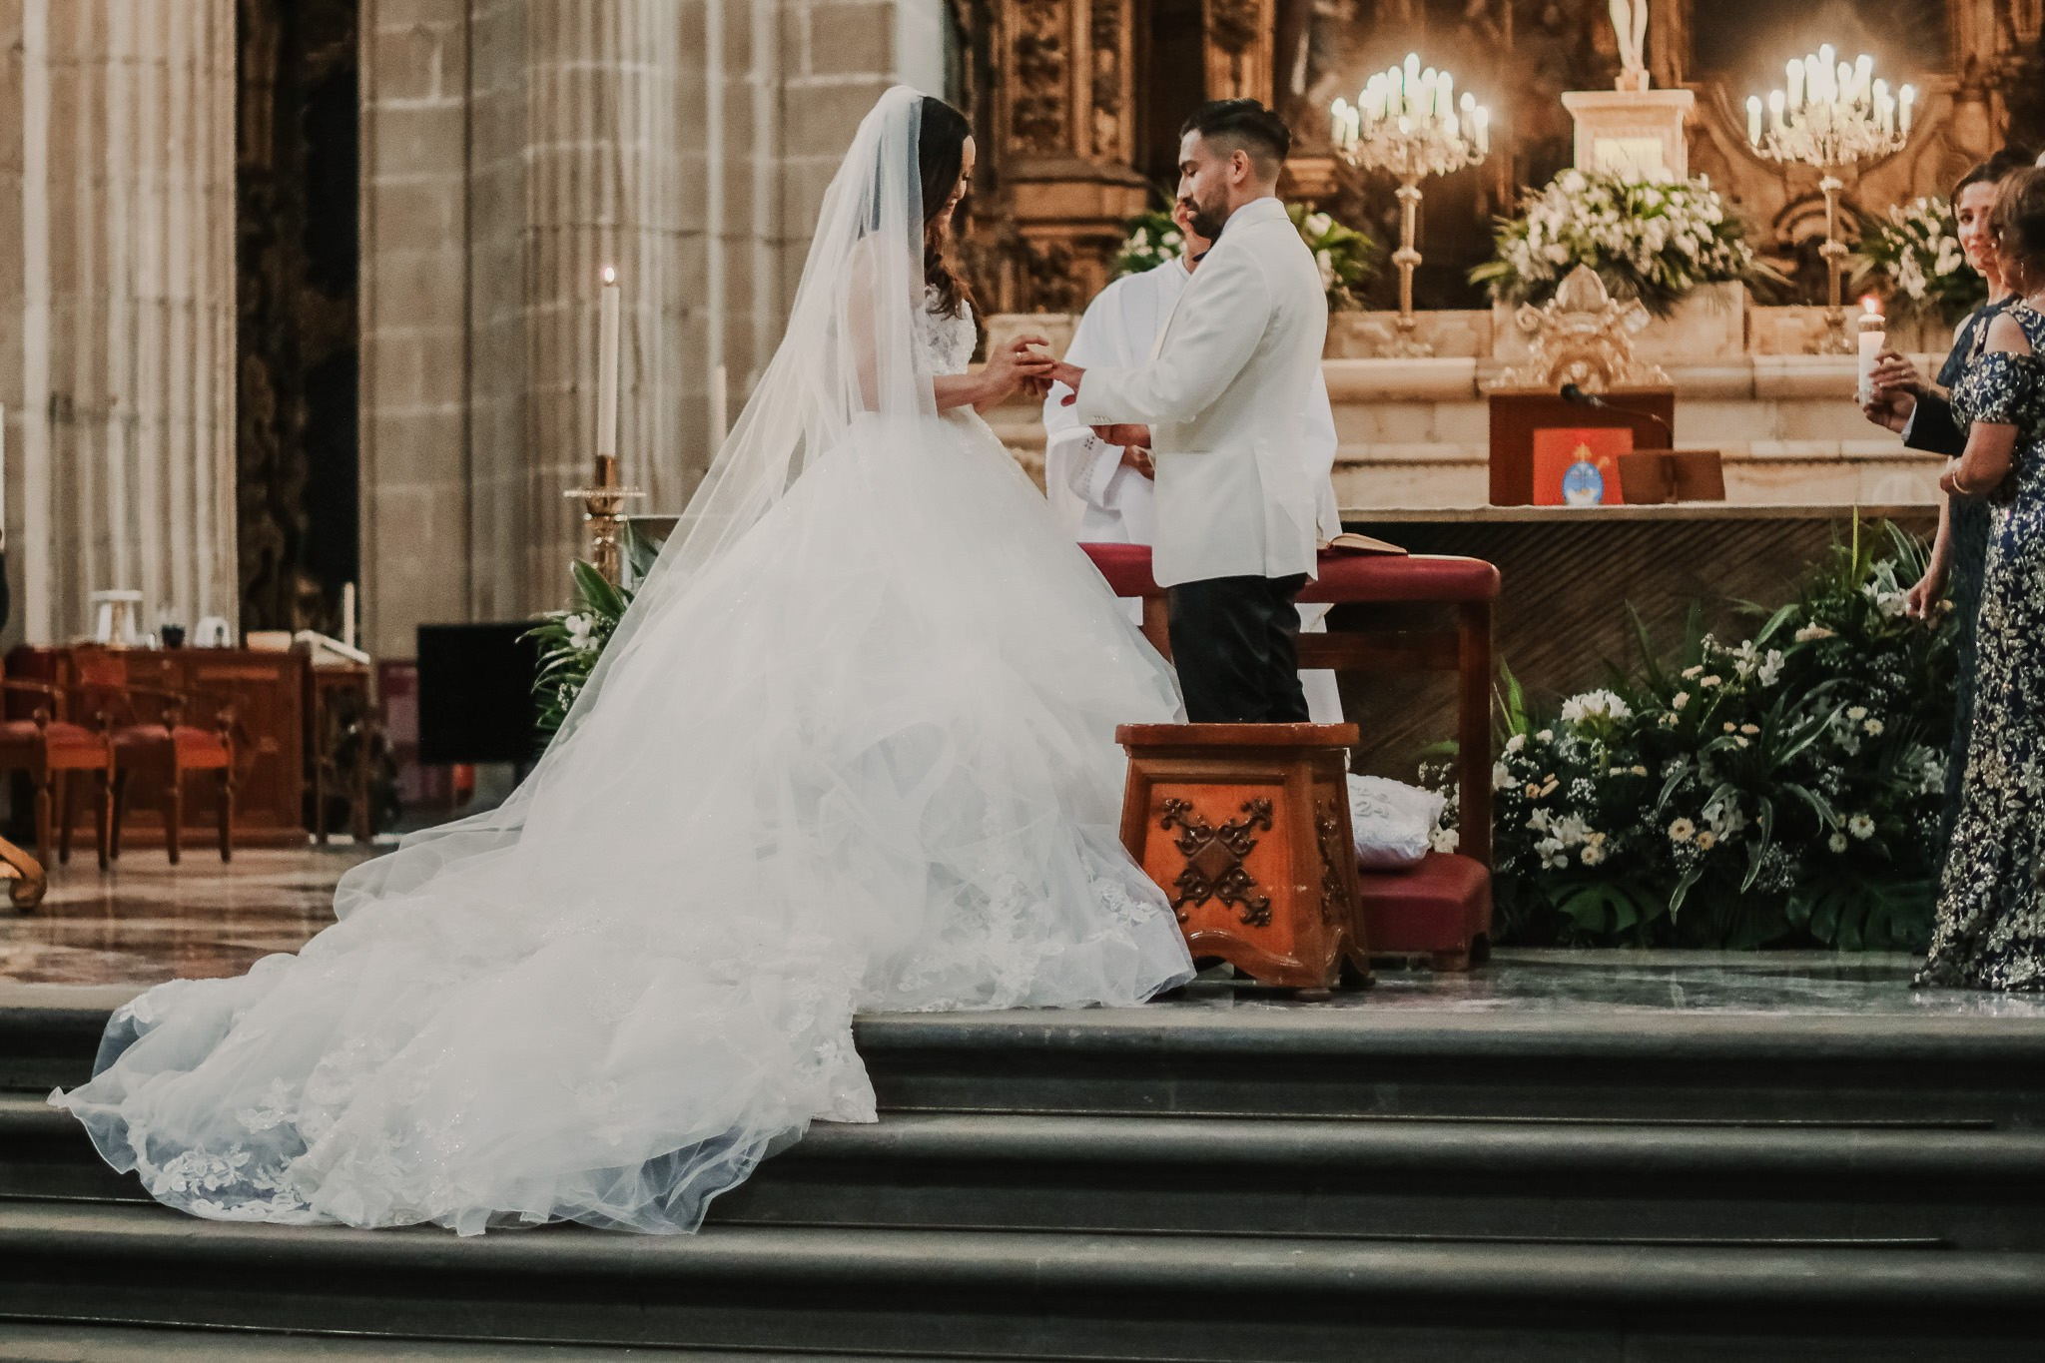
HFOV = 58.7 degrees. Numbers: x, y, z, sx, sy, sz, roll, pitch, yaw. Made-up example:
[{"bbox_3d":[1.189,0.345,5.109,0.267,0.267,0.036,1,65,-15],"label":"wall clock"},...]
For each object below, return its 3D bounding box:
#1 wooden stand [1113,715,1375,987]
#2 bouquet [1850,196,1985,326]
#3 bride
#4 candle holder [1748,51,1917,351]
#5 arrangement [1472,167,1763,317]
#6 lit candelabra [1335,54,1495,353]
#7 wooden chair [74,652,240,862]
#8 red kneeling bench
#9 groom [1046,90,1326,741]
[{"bbox_3d":[0.425,0.330,3.480,0.430,0.495,0.370,0,-1,24],"label":"wooden stand"},{"bbox_3d":[3.984,-1.781,7.689,0.900,0.580,0.550,0,-1,4],"label":"bouquet"},{"bbox_3d":[-0.650,-0.162,3.383,1.900,2.000,1.350,0,-1,-4],"label":"bride"},{"bbox_3d":[3.438,-2.040,7.710,0.700,1.300,0.700,0,-1,4],"label":"candle holder"},{"bbox_3d":[2.554,-1.883,7.790,1.220,0.660,0.600,0,-1,4],"label":"arrangement"},{"bbox_3d":[1.670,-2.041,7.790,0.680,1.290,0.680,0,-1,4],"label":"lit candelabra"},{"bbox_3d":[-3.106,0.258,6.497,0.470,0.780,0.480,0,-1,15],"label":"wooden chair"},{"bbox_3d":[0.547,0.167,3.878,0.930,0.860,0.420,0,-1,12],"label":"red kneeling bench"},{"bbox_3d":[0.343,-0.283,3.606,0.550,1.750,0.500,0,-1,8],"label":"groom"}]

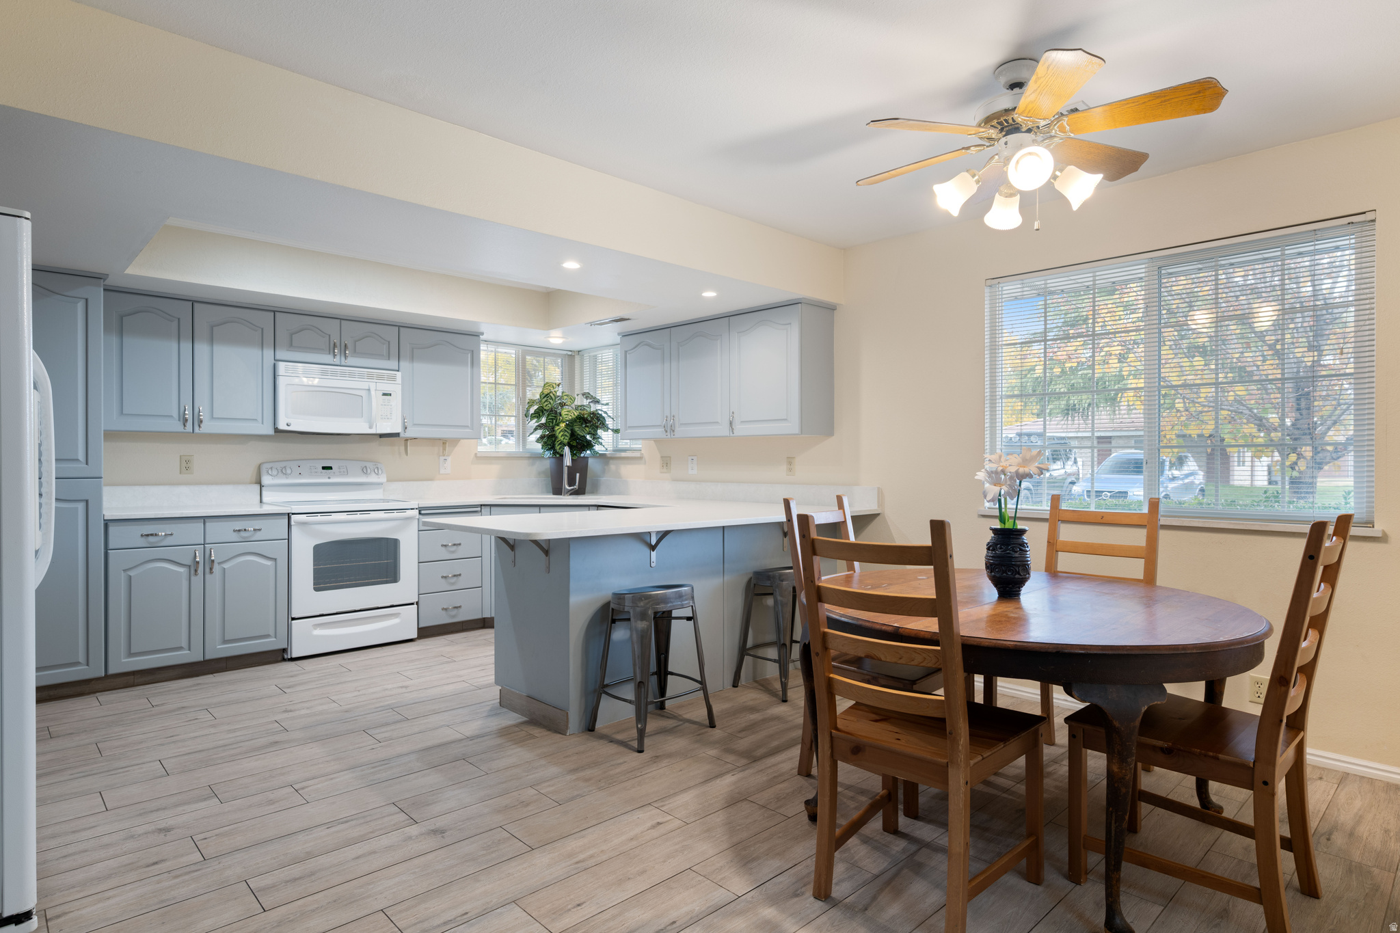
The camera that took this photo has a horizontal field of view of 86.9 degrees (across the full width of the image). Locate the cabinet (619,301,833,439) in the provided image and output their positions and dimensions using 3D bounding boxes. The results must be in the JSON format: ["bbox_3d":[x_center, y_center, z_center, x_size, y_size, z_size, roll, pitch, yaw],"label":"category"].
[{"bbox_3d":[0.118,-0.583,5.053,0.321,0.780,1.716,0,0,-44],"label":"cabinet"}]

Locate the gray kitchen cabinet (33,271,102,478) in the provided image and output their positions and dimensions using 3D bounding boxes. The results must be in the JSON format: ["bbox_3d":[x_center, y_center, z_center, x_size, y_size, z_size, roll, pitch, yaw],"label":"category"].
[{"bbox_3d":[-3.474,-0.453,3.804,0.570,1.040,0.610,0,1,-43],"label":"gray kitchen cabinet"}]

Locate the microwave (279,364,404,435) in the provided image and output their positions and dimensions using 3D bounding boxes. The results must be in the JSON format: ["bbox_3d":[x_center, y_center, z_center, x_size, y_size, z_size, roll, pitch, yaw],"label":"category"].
[{"bbox_3d":[-2.443,-0.431,4.936,0.762,0.425,0.390,0,1,-43],"label":"microwave"}]

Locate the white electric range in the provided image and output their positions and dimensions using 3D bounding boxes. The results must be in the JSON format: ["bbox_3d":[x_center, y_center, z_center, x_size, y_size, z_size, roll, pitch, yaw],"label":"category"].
[{"bbox_3d":[-2.346,0.560,4.846,0.758,1.195,0.670,0,0,-44],"label":"white electric range"}]

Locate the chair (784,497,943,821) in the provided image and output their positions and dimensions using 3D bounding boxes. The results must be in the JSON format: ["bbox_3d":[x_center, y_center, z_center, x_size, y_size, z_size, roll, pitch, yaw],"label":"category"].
[{"bbox_3d":[0.677,0.654,2.833,0.555,1.050,0.495,1,1,42],"label":"chair"}]

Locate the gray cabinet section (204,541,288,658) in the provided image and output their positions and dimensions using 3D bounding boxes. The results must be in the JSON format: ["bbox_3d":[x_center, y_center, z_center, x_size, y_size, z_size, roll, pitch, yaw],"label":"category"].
[{"bbox_3d":[-2.763,0.754,4.408,0.416,0.632,0.560,0,-1,-43],"label":"gray cabinet section"}]

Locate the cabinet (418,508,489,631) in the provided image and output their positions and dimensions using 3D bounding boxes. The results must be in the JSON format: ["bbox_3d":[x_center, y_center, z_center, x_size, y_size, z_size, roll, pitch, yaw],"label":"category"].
[{"bbox_3d":[-1.910,0.676,5.314,0.495,0.806,0.616,0,0,-44],"label":"cabinet"}]

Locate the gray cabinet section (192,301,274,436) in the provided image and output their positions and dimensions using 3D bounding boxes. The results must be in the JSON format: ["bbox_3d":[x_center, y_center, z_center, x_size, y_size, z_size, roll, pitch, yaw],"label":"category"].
[{"bbox_3d":[-2.902,-0.574,4.549,0.423,0.763,0.325,0,-1,-43],"label":"gray cabinet section"}]

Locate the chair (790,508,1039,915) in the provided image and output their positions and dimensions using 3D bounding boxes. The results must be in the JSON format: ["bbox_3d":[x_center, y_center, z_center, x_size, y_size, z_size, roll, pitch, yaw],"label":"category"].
[{"bbox_3d":[0.612,0.660,2.059,0.495,1.050,0.555,1,1,42],"label":"chair"}]

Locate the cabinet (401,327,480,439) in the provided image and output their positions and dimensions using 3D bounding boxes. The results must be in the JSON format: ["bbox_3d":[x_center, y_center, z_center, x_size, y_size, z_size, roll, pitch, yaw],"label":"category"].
[{"bbox_3d":[-1.976,-0.582,5.445,0.607,0.768,0.325,0,0,-44],"label":"cabinet"}]

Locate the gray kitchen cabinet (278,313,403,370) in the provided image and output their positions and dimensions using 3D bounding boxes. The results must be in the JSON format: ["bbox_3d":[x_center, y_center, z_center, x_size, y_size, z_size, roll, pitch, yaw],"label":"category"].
[{"bbox_3d":[-2.472,-0.812,4.968,0.769,0.306,0.325,0,0,-44],"label":"gray kitchen cabinet"}]

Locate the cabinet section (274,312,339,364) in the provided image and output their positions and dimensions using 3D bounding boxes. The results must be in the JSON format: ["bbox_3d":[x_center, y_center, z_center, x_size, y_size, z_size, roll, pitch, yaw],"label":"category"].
[{"bbox_3d":[-2.609,-0.806,4.833,0.383,0.296,0.325,0,-1,-43],"label":"cabinet section"}]

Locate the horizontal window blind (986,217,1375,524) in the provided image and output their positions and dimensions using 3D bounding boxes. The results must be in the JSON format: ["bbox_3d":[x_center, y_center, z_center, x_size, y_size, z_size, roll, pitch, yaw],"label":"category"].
[{"bbox_3d":[2.045,-0.377,3.368,0.060,1.205,1.530,0,1,-43],"label":"horizontal window blind"}]

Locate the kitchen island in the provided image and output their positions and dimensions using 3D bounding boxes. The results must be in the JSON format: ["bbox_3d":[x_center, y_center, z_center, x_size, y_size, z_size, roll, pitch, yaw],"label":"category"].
[{"bbox_3d":[-0.120,0.708,3.873,2.300,0.916,0.998,0,0,-44],"label":"kitchen island"}]

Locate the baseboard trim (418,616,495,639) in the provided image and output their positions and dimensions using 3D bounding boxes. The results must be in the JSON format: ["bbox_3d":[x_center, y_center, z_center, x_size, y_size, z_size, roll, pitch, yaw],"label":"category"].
[{"bbox_3d":[-1.710,1.106,5.171,0.560,0.090,0.030,0,1,-43],"label":"baseboard trim"}]

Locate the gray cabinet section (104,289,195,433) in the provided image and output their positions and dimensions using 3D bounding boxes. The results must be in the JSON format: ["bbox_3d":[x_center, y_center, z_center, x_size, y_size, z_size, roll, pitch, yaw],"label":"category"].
[{"bbox_3d":[-3.203,-0.575,4.265,0.405,0.763,0.325,0,-1,-43],"label":"gray cabinet section"}]

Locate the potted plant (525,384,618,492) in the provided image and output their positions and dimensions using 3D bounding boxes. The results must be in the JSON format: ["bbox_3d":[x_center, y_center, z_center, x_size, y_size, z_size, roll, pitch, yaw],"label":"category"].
[{"bbox_3d":[-1.052,-0.215,6.141,0.730,0.910,0.680,0,0,0],"label":"potted plant"}]

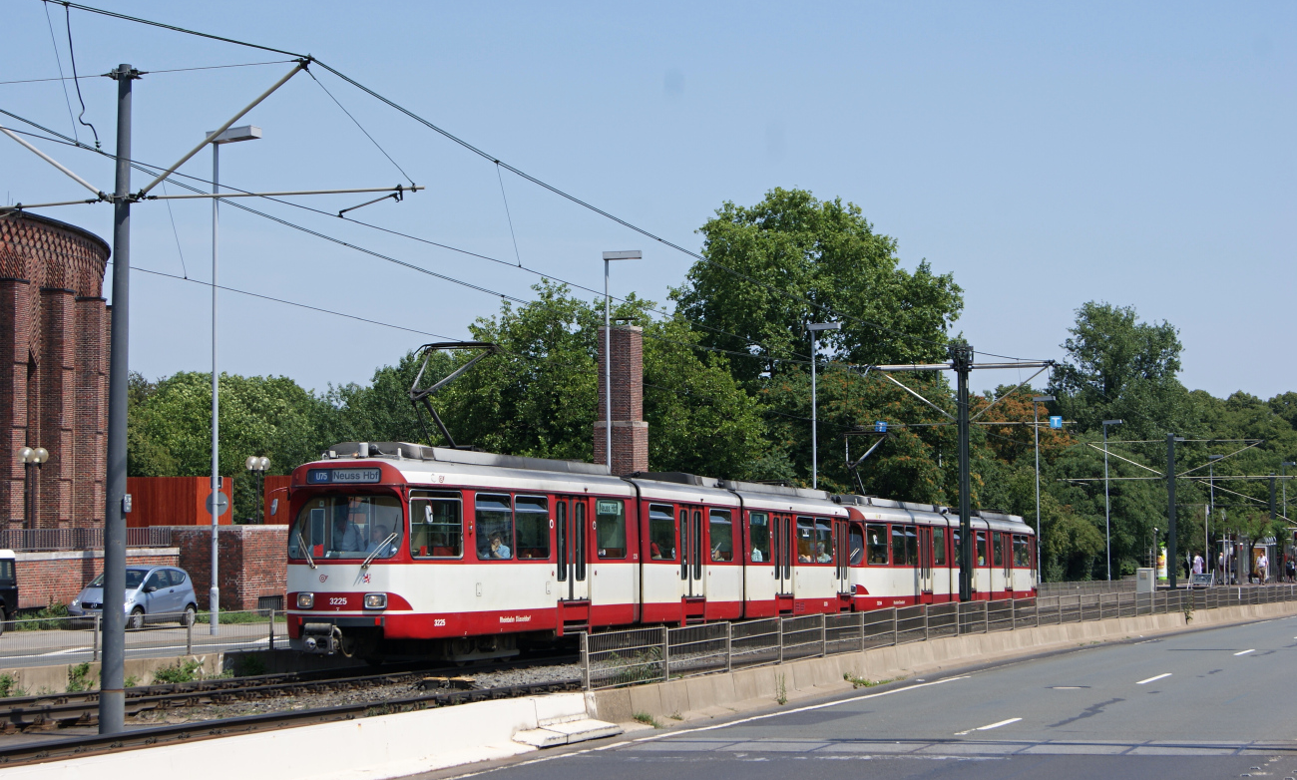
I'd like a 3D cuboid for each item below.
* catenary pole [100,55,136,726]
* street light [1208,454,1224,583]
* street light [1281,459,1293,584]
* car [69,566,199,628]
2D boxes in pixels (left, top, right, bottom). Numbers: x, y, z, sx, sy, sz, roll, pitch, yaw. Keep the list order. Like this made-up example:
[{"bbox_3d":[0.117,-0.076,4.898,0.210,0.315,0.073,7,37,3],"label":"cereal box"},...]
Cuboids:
[{"bbox_3d":[-5.460,0.095,24.861,0.260,7.000,0.260,-2,-5,21],"label":"catenary pole"},{"bbox_3d":[50.131,11.277,212.830,1.250,11.750,0.420,-2,-5,24],"label":"street light"},{"bbox_3d":[60.965,12.521,229.539,1.200,11.650,0.500,-2,-5,21],"label":"street light"},{"bbox_3d":[-13.245,5.305,62.000,1.770,1.590,3.840,-2,-5,19],"label":"car"}]

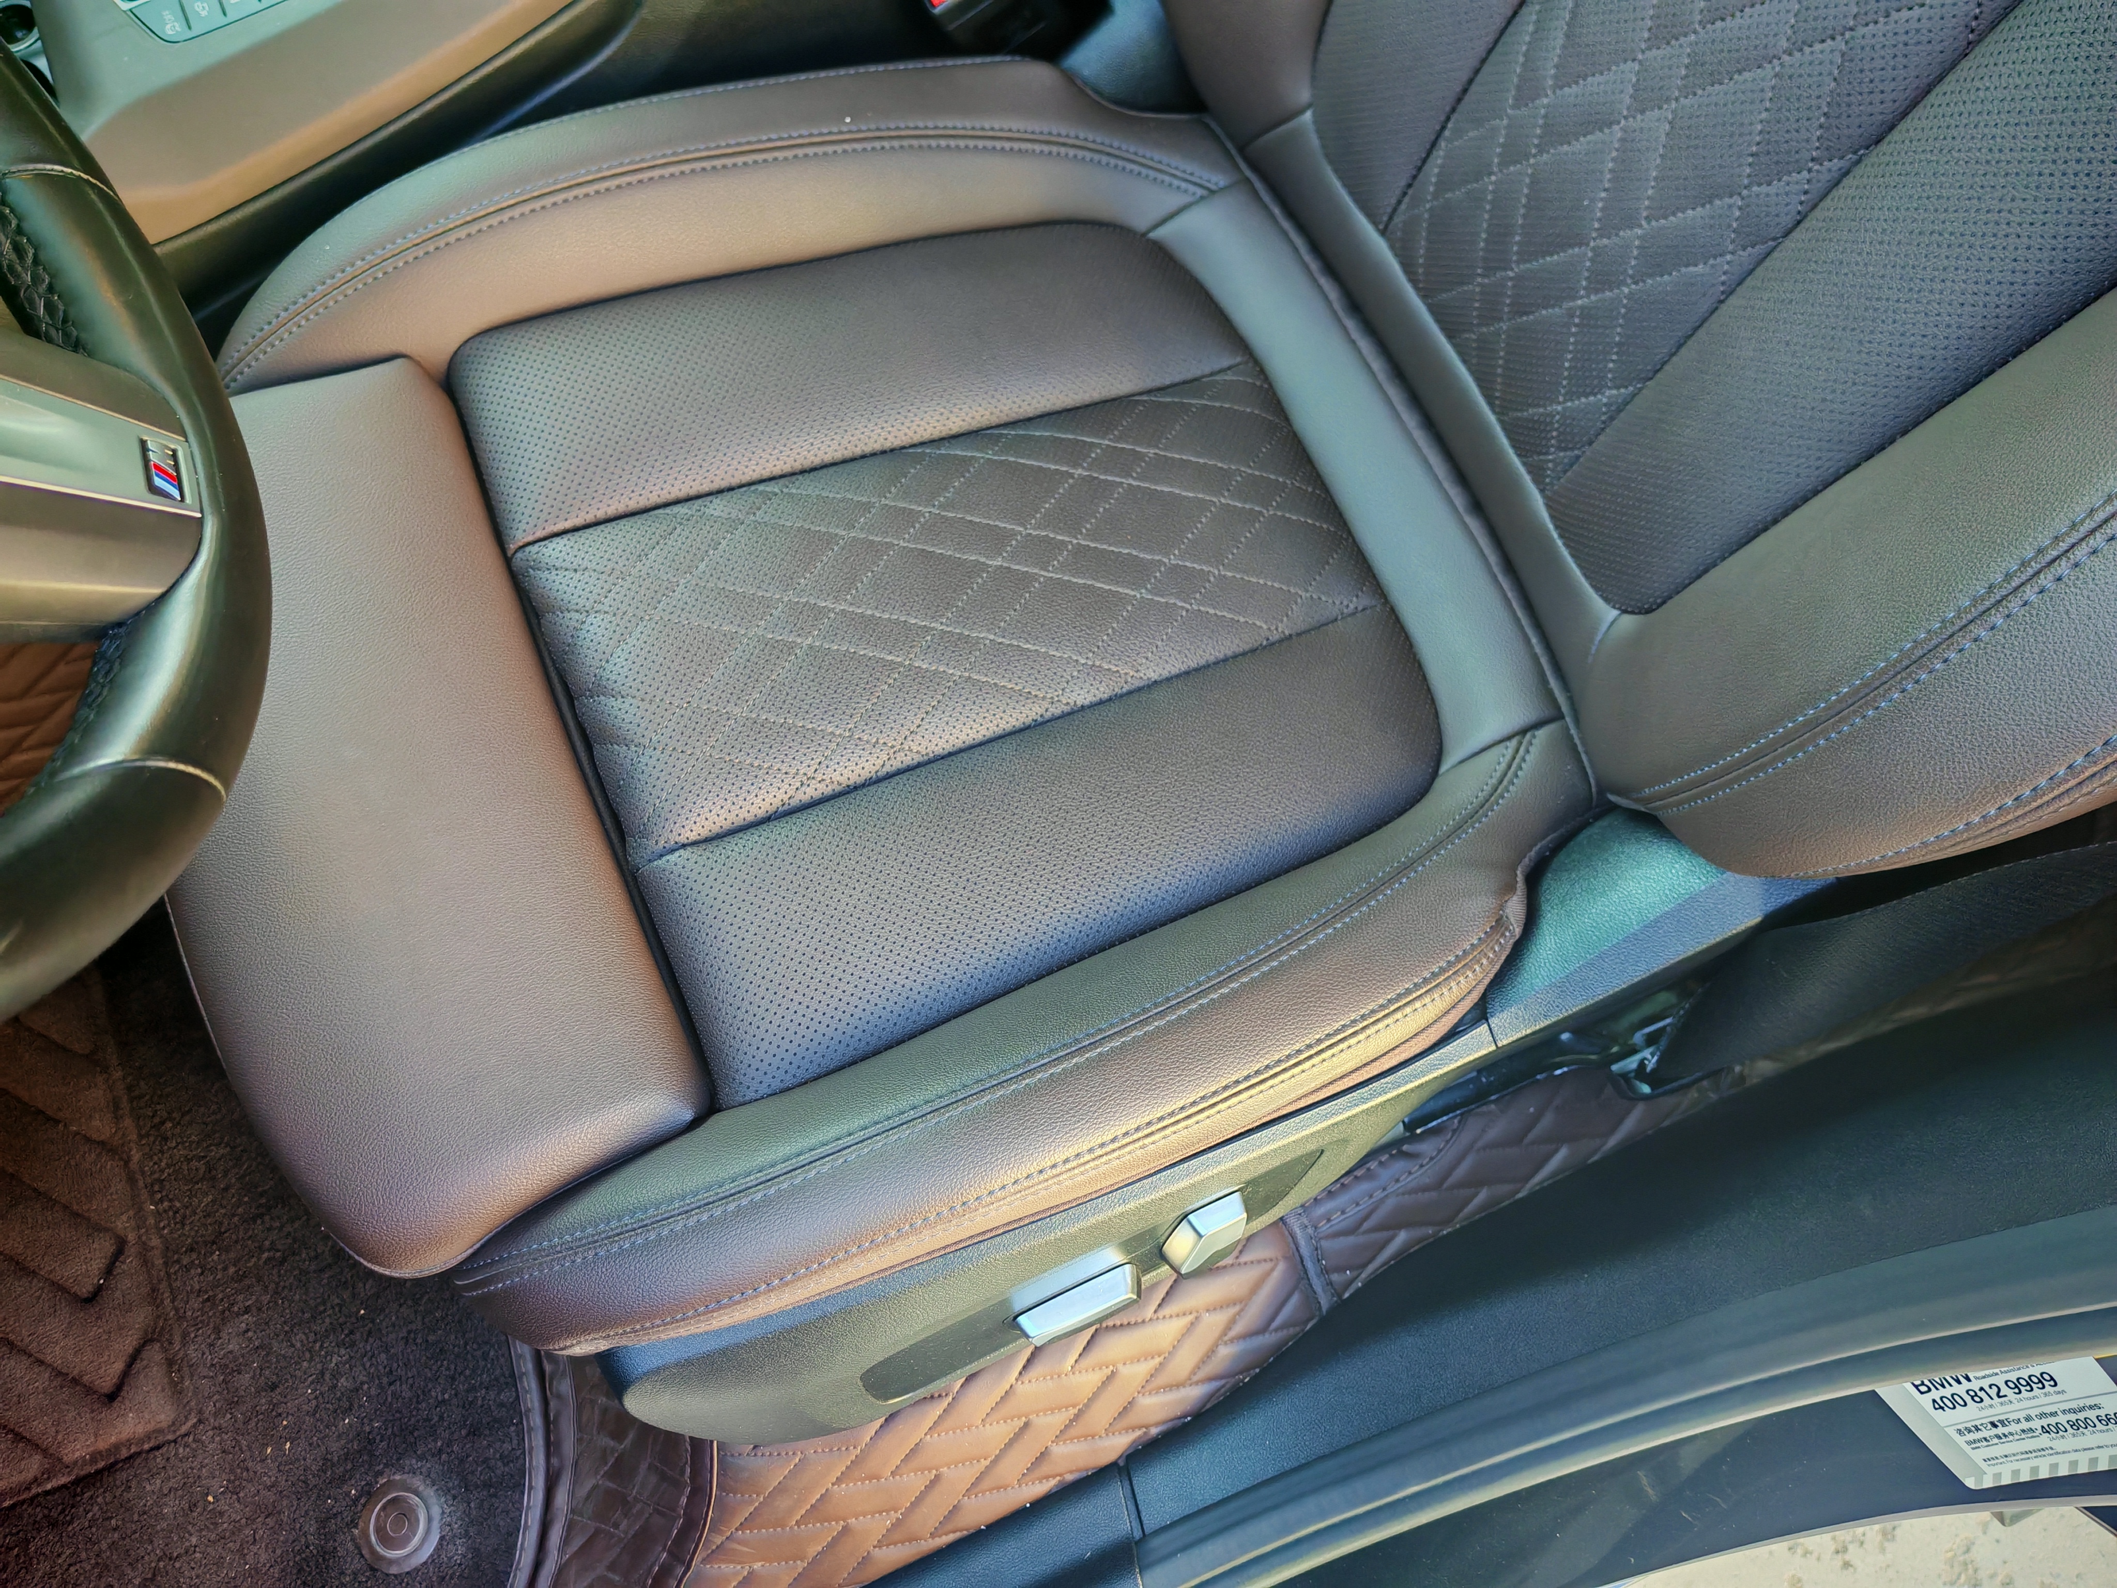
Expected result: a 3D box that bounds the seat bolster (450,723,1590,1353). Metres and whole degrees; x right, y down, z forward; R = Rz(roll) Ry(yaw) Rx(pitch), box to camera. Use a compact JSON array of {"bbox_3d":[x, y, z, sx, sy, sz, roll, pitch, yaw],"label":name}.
[{"bbox_3d":[0.028,0.089,0.608,0.504,0.105,0.103,-18,71,-24],"label":"seat bolster"}]

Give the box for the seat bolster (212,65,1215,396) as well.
[{"bbox_3d":[-0.129,-0.258,0.734,0.500,0.100,0.098,-18,71,-24],"label":"seat bolster"}]

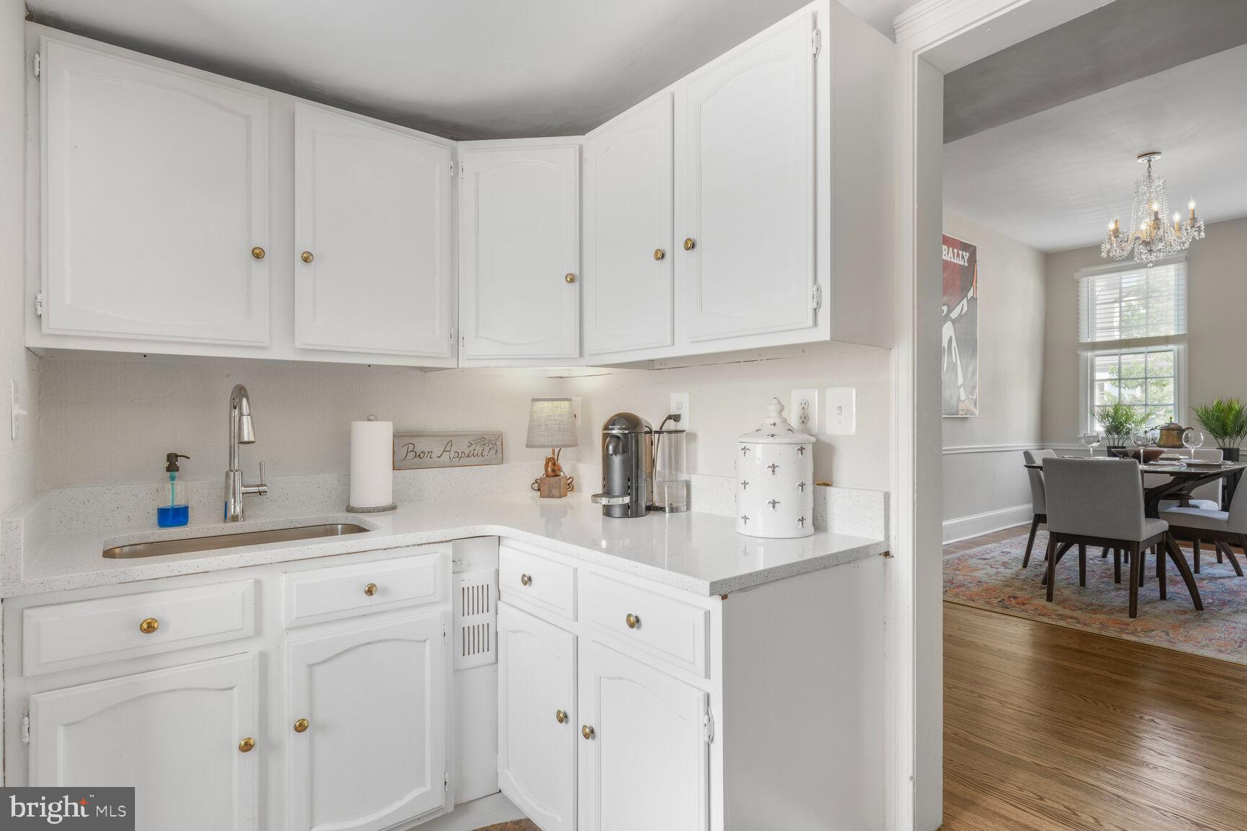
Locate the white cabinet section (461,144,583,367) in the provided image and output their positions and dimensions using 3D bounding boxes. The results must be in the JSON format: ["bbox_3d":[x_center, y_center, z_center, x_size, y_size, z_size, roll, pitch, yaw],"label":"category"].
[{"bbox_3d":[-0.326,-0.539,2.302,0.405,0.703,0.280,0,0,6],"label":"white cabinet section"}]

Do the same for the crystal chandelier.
[{"bbox_3d":[3.386,-1.315,4.220,0.510,0.715,0.510,0,0,-39],"label":"crystal chandelier"}]

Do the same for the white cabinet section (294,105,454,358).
[{"bbox_3d":[-0.830,-0.543,2.119,0.471,0.699,0.250,0,0,-39],"label":"white cabinet section"}]

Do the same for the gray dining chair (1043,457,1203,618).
[{"bbox_3d":[2.787,0.667,3.803,0.630,0.820,0.455,0,0,-39],"label":"gray dining chair"}]

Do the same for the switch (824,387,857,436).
[{"bbox_3d":[0.583,-0.011,1.770,0.014,0.125,0.082,0,0,-39],"label":"switch"}]

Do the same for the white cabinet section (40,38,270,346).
[{"bbox_3d":[-1.251,-0.537,1.780,0.478,0.690,0.250,0,0,-39],"label":"white cabinet section"}]

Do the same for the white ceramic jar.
[{"bbox_3d":[0.409,0.132,1.773,0.206,0.359,0.206,0,0,0],"label":"white ceramic jar"}]

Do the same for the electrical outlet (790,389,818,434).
[{"bbox_3d":[0.511,-0.010,1.862,0.009,0.125,0.082,0,0,-39],"label":"electrical outlet"}]

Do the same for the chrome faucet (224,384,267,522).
[{"bbox_3d":[-1.068,0.111,1.891,0.113,0.400,0.248,0,0,-39],"label":"chrome faucet"}]

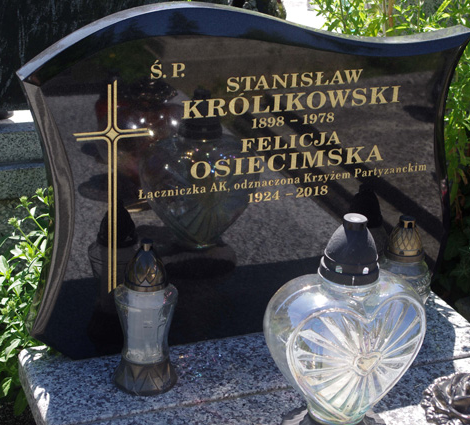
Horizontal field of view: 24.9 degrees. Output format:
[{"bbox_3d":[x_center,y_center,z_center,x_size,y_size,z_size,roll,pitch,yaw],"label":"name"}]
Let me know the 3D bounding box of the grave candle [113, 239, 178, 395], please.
[{"bbox_3d":[-0.140,0.157,1.665,0.104,0.242,0.104,1,20,-1],"label":"grave candle"}]

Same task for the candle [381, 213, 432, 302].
[{"bbox_3d":[0.287,0.117,1.827,0.101,0.229,0.101,-6,21,-19],"label":"candle"}]

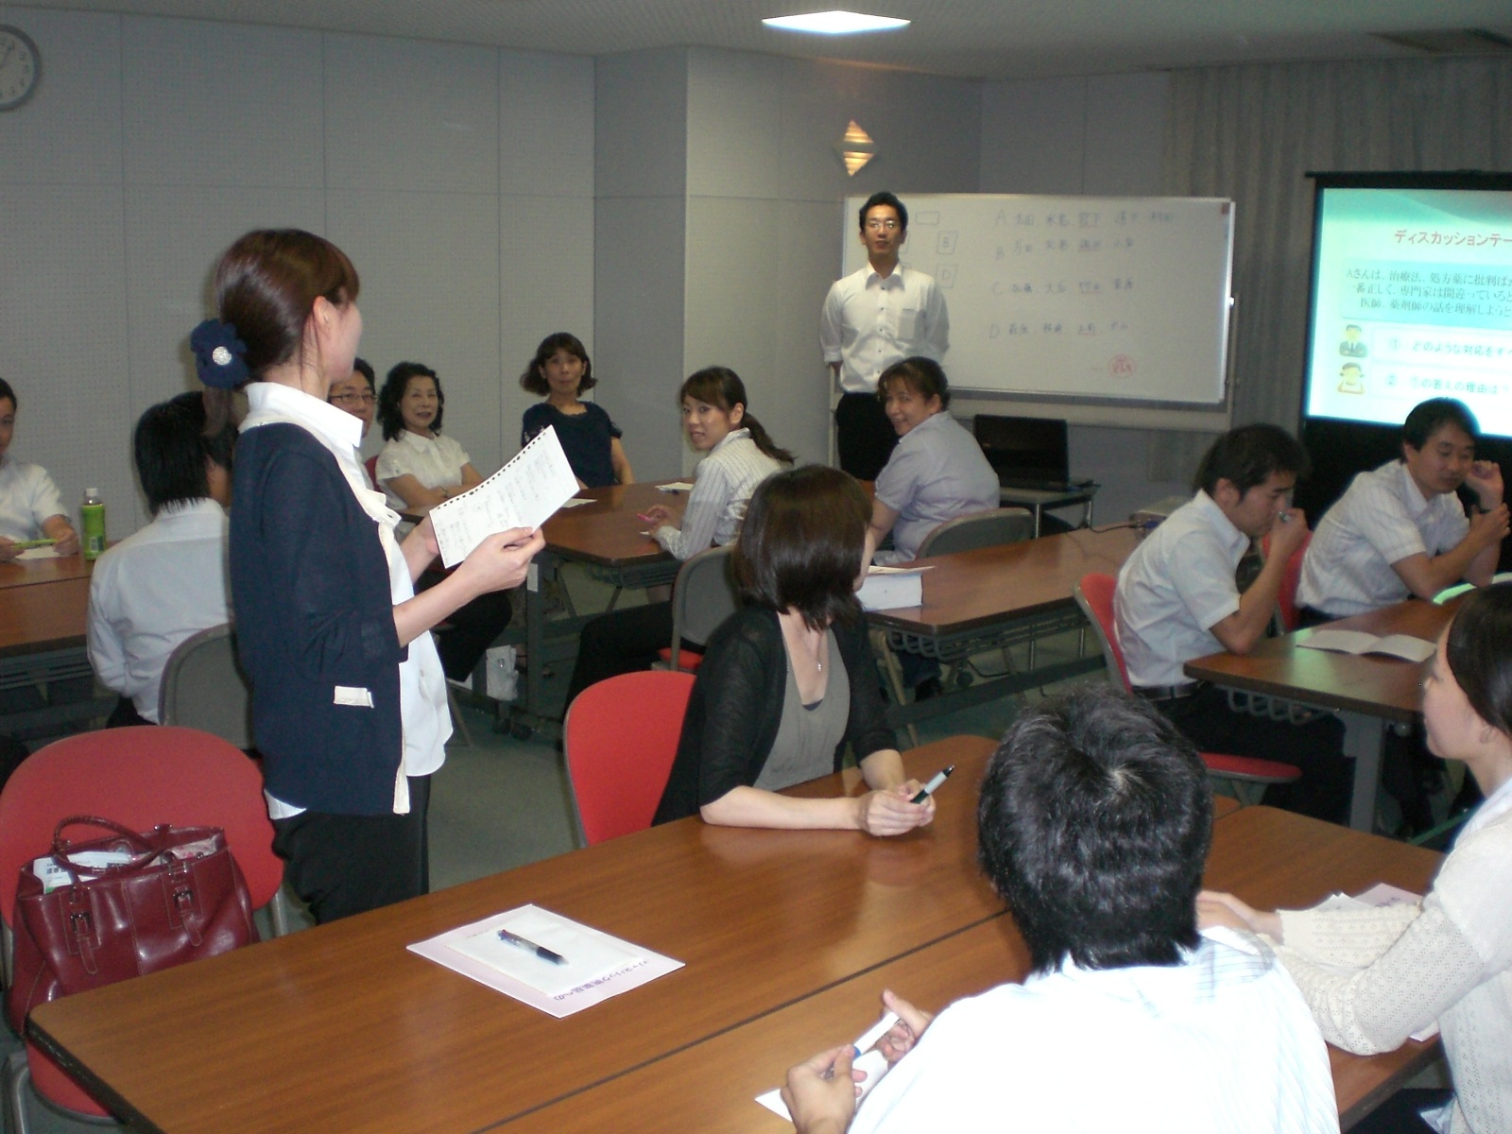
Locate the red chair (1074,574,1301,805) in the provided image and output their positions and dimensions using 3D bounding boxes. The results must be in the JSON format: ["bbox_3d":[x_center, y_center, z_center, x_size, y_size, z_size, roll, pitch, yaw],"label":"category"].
[{"bbox_3d":[1.079,0.464,4.122,0.530,0.800,0.470,10,14,41],"label":"red chair"}]

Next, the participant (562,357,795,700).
[{"bbox_3d":[-0.287,0.019,5.107,0.740,1.270,0.500,9,13,36],"label":"participant"}]

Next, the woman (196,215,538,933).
[{"bbox_3d":[-0.595,0.288,2.576,0.500,1.620,0.470,-1,11,-10],"label":"woman"}]

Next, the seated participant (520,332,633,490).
[{"bbox_3d":[-0.645,-0.251,6.335,0.480,1.240,0.750,-4,12,-25],"label":"seated participant"}]

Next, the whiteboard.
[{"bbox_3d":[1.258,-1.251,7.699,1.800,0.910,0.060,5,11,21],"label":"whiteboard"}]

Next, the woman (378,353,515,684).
[{"bbox_3d":[-1.037,-0.117,5.745,0.480,1.190,0.780,-10,15,-43],"label":"woman"}]

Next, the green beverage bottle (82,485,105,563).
[{"bbox_3d":[-1.926,-0.127,4.811,0.067,0.208,0.067,11,15,44],"label":"green beverage bottle"}]

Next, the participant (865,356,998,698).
[{"bbox_3d":[0.583,-0.090,5.789,0.520,1.270,0.700,-4,11,-25],"label":"participant"}]

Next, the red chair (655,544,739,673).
[{"bbox_3d":[-0.214,0.293,4.788,0.480,0.780,0.530,-10,15,-43],"label":"red chair"}]

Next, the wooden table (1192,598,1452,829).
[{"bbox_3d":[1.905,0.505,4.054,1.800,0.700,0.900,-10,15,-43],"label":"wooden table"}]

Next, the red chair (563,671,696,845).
[{"bbox_3d":[-0.021,0.629,3.115,0.530,0.800,0.470,11,14,43],"label":"red chair"}]

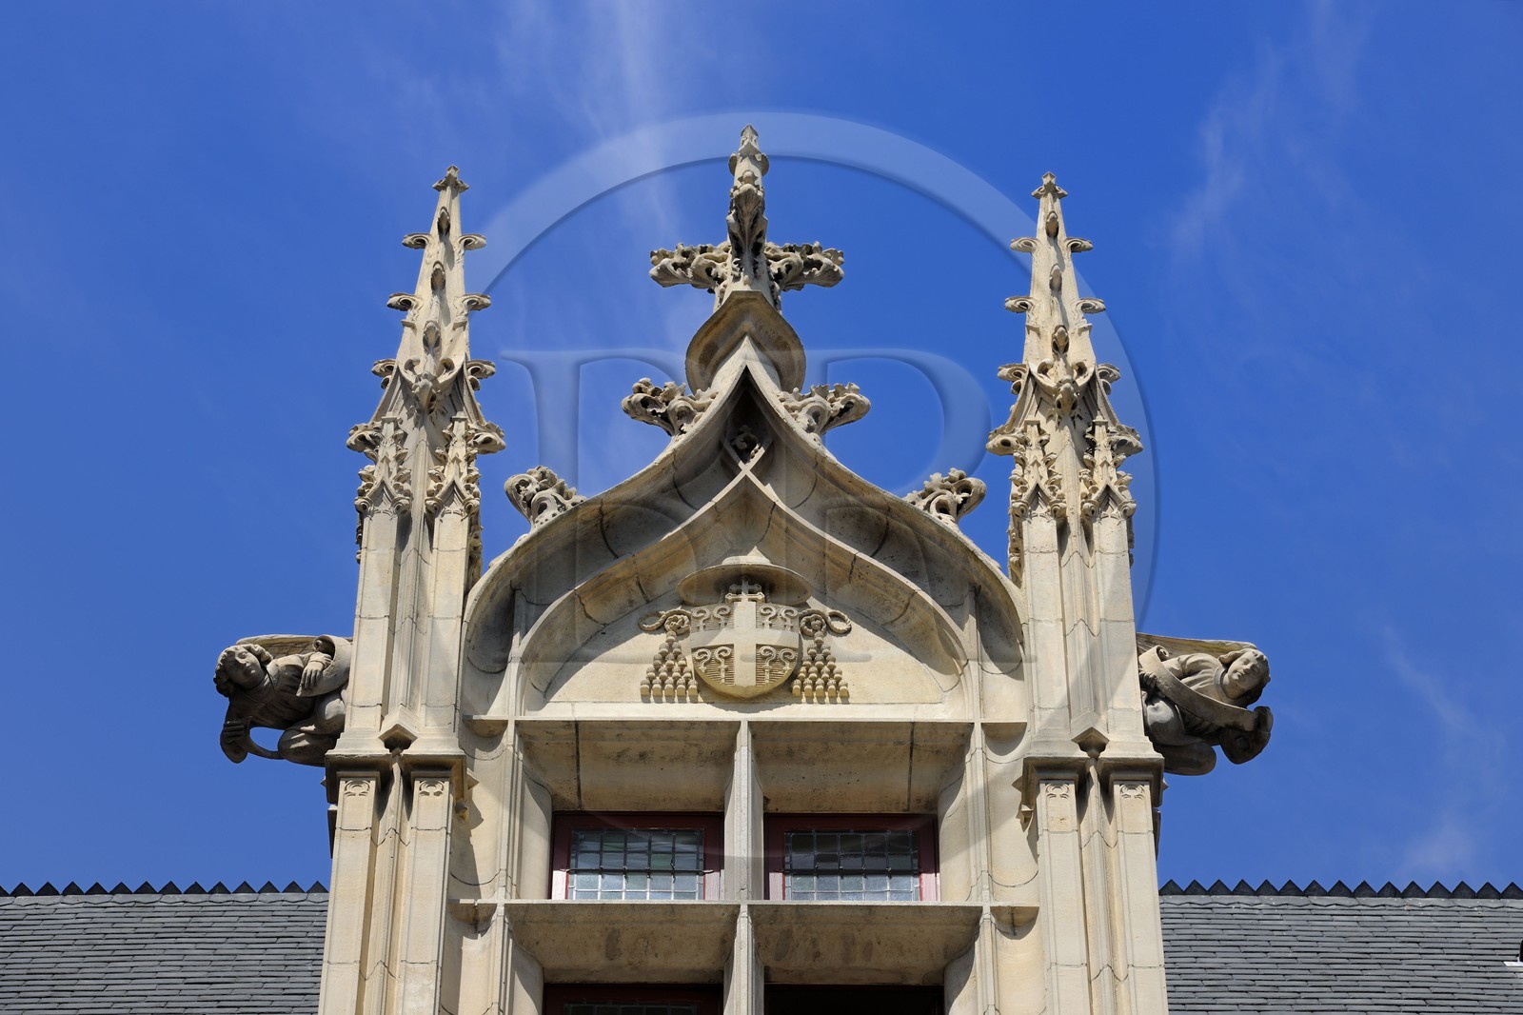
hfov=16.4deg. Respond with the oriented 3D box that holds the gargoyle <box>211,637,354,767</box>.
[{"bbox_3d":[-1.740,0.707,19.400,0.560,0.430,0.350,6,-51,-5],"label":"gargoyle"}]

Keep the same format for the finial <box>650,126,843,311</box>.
[{"bbox_3d":[-0.063,-1.232,22.238,0.802,1.280,0.761,0,-50,0],"label":"finial"}]

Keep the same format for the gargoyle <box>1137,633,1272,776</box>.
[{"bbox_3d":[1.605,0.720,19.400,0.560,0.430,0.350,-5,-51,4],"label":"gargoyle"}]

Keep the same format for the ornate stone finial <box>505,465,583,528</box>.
[{"bbox_3d":[-0.852,-0.042,20.728,0.290,0.260,0.220,0,-50,0],"label":"ornate stone finial"}]

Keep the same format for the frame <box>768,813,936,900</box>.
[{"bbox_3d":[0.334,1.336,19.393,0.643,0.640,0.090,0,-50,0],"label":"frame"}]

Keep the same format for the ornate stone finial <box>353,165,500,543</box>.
[{"bbox_3d":[-1.320,-0.548,21.287,0.613,2.764,0.613,0,-50,0],"label":"ornate stone finial"}]

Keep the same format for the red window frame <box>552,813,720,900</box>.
[{"bbox_3d":[-0.460,1.336,19.389,0.638,0.640,0.090,0,-50,0],"label":"red window frame"}]

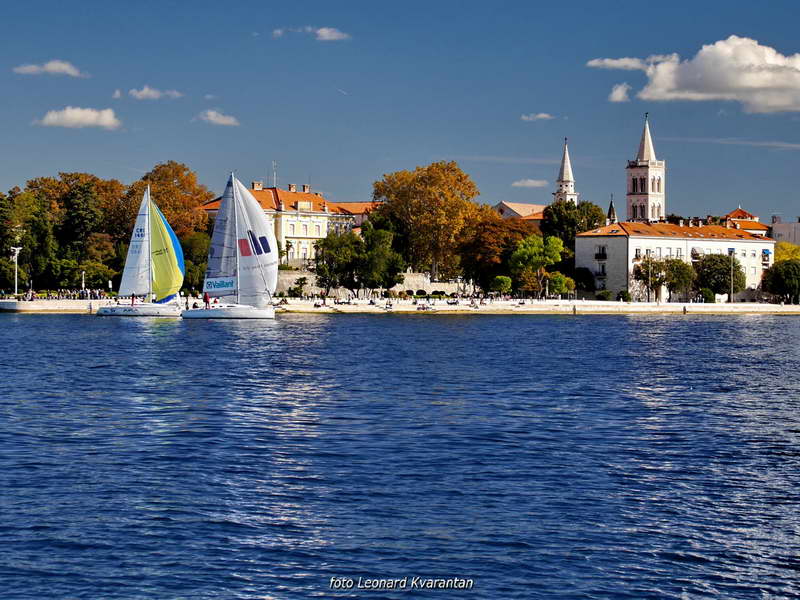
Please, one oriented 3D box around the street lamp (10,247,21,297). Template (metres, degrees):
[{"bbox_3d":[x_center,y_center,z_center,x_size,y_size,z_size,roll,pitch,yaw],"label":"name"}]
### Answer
[{"bbox_3d":[-57.310,-4.070,283.000,1.570,7.690,0.400,0,0,0],"label":"street lamp"}]

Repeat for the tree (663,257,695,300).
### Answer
[{"bbox_3d":[47.760,-3.600,325.000,5.490,7.720,5.320,0,0,0],"label":"tree"}]

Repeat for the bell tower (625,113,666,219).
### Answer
[{"bbox_3d":[78.350,-31.020,603.000,8.600,56.000,8.600,0,0,44],"label":"bell tower"}]

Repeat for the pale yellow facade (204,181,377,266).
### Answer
[{"bbox_3d":[-22.000,-14.120,352.000,14.000,15.500,39.000,0,0,41],"label":"pale yellow facade"}]

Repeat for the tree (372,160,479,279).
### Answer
[{"bbox_3d":[4.640,-14.290,345.000,19.300,22.210,18.330,0,0,0],"label":"tree"}]

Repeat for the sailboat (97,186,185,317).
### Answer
[{"bbox_3d":[-33.140,-6.230,242.000,10.900,16.660,3.700,0,0,10],"label":"sailboat"}]

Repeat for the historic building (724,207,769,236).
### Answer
[{"bbox_3d":[105.850,-15.640,590.000,19.000,27.000,19.000,0,0,44],"label":"historic building"}]

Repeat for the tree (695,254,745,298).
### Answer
[{"bbox_3d":[49.630,-3.400,293.000,8.190,7.270,8.190,0,0,0],"label":"tree"}]

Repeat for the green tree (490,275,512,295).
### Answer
[{"bbox_3d":[15.800,-2.300,295.000,3.420,3.350,3.420,0,0,0],"label":"green tree"}]

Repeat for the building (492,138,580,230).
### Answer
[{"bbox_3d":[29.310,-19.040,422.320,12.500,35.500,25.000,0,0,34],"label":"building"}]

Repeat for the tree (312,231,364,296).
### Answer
[{"bbox_3d":[-9.740,-5.700,300.000,8.230,10.610,7.820,0,0,0],"label":"tree"}]

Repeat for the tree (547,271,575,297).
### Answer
[{"bbox_3d":[26.420,-2.550,312.000,4.610,4.610,4.470,0,0,0],"label":"tree"}]

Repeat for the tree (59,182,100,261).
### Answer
[{"bbox_3d":[-52.930,-9.990,313.000,6.940,19.490,6.940,0,0,0],"label":"tree"}]

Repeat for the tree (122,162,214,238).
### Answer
[{"bbox_3d":[-40.850,-12.390,333.000,15.810,24.250,15.000,0,0,0],"label":"tree"}]

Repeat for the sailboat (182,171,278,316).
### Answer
[{"bbox_3d":[-19.190,-6.100,212.000,10.700,16.300,4.000,0,0,6],"label":"sailboat"}]

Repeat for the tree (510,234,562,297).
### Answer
[{"bbox_3d":[22.170,-5.480,310.000,8.830,10.470,8.390,0,0,0],"label":"tree"}]

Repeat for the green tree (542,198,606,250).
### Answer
[{"bbox_3d":[32.680,-10.080,357.000,12.430,18.080,11.810,0,0,0],"label":"green tree"}]

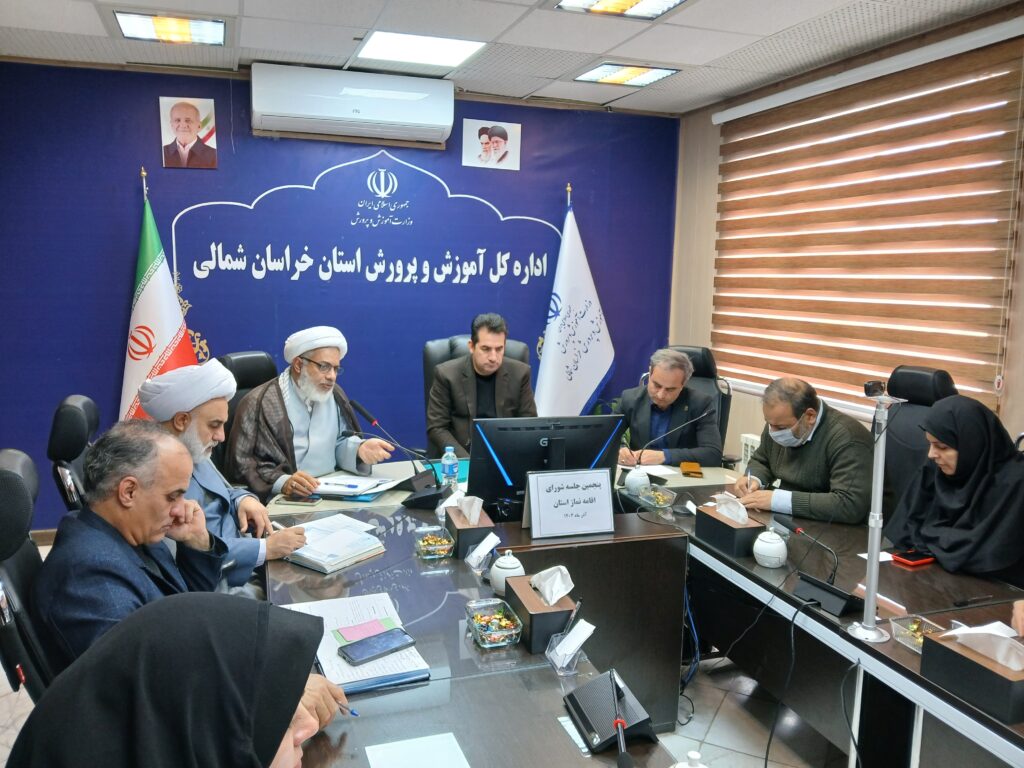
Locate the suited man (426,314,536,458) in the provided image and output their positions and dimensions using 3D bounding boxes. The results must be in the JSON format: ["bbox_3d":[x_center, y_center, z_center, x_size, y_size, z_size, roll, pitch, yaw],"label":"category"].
[{"bbox_3d":[-0.142,0.361,3.801,0.560,1.410,0.780,-2,9,-17],"label":"suited man"}]

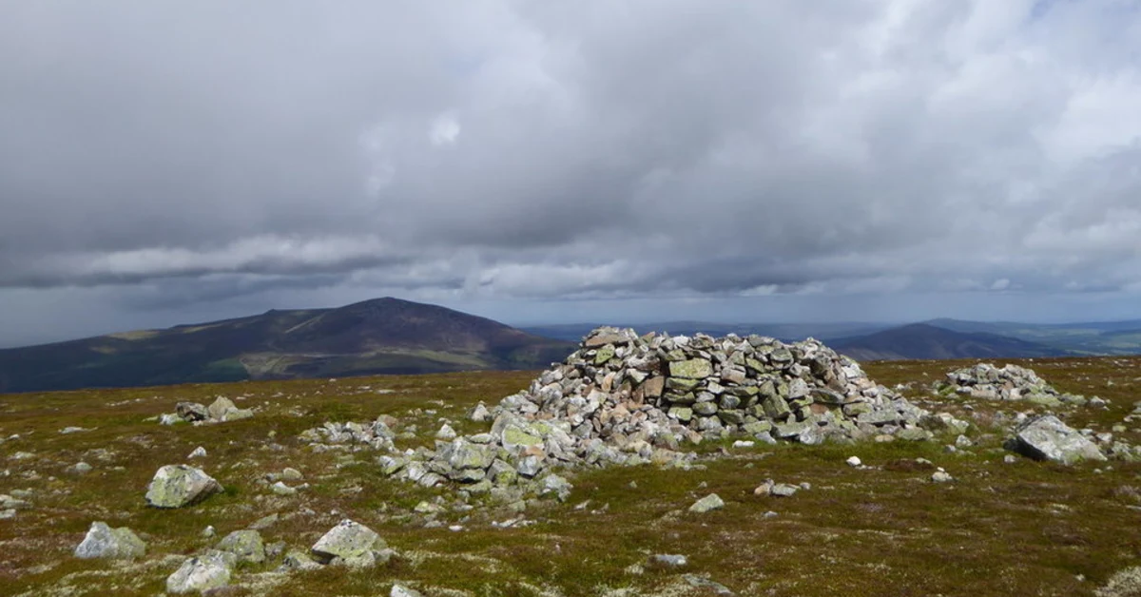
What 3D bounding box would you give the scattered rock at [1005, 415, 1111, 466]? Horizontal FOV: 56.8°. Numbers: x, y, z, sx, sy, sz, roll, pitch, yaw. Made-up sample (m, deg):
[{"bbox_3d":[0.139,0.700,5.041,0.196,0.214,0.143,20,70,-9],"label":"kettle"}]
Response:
[{"bbox_3d":[5.407,1.573,11.750,1.080,0.500,0.820,0,-1,0],"label":"scattered rock"}]

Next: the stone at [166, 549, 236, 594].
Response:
[{"bbox_3d":[-2.199,1.628,6.280,0.400,0.220,0.340,0,-1,0],"label":"stone"}]

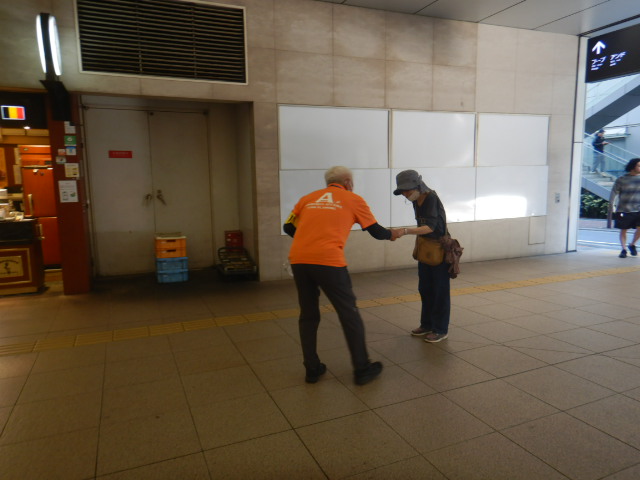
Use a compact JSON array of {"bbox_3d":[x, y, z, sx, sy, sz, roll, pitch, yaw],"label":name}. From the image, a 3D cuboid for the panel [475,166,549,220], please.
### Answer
[{"bbox_3d":[3.418,-0.838,7.796,1.683,0.903,0.040,-4,7,-23],"label":"panel"}]

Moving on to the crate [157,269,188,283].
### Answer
[{"bbox_3d":[-2.162,0.487,6.498,0.400,0.190,0.500,-4,8,-22],"label":"crate"}]

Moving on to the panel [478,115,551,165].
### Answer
[{"bbox_3d":[3.385,-1.711,7.691,1.677,0.858,0.040,-4,7,-23],"label":"panel"}]

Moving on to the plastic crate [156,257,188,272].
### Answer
[{"bbox_3d":[-2.220,0.338,6.667,0.430,0.180,0.420,-4,7,-23],"label":"plastic crate"}]

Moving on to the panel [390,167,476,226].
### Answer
[{"bbox_3d":[1.877,-0.709,7.154,1.664,0.908,0.040,-4,7,-23],"label":"panel"}]

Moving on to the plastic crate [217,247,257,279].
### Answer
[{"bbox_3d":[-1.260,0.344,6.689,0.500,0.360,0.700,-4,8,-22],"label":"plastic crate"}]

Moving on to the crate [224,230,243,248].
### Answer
[{"bbox_3d":[-1.406,-0.010,7.133,0.280,0.290,0.340,-4,8,-22],"label":"crate"}]

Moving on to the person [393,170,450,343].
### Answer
[{"bbox_3d":[0.855,0.131,3.730,0.500,1.420,0.450,-5,7,-29],"label":"person"}]

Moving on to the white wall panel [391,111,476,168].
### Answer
[{"bbox_3d":[1.863,-1.607,7.120,1.680,0.885,0.040,-4,8,-22],"label":"white wall panel"}]

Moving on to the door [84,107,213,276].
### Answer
[{"bbox_3d":[-2.600,-0.741,6.895,1.750,2.490,0.100,-4,8,-22],"label":"door"}]

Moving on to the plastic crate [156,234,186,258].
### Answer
[{"bbox_3d":[-2.216,0.094,6.643,0.420,0.320,0.420,-4,7,-23],"label":"plastic crate"}]

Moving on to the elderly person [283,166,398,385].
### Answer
[{"bbox_3d":[0.170,0.200,3.280,0.640,1.480,0.720,3,8,33],"label":"elderly person"}]

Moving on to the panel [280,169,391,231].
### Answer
[{"bbox_3d":[0.288,-0.575,6.491,1.770,0.908,0.040,-4,7,-23],"label":"panel"}]

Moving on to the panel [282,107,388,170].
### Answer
[{"bbox_3d":[0.260,-1.478,6.456,1.720,0.885,0.040,-4,8,-22],"label":"panel"}]

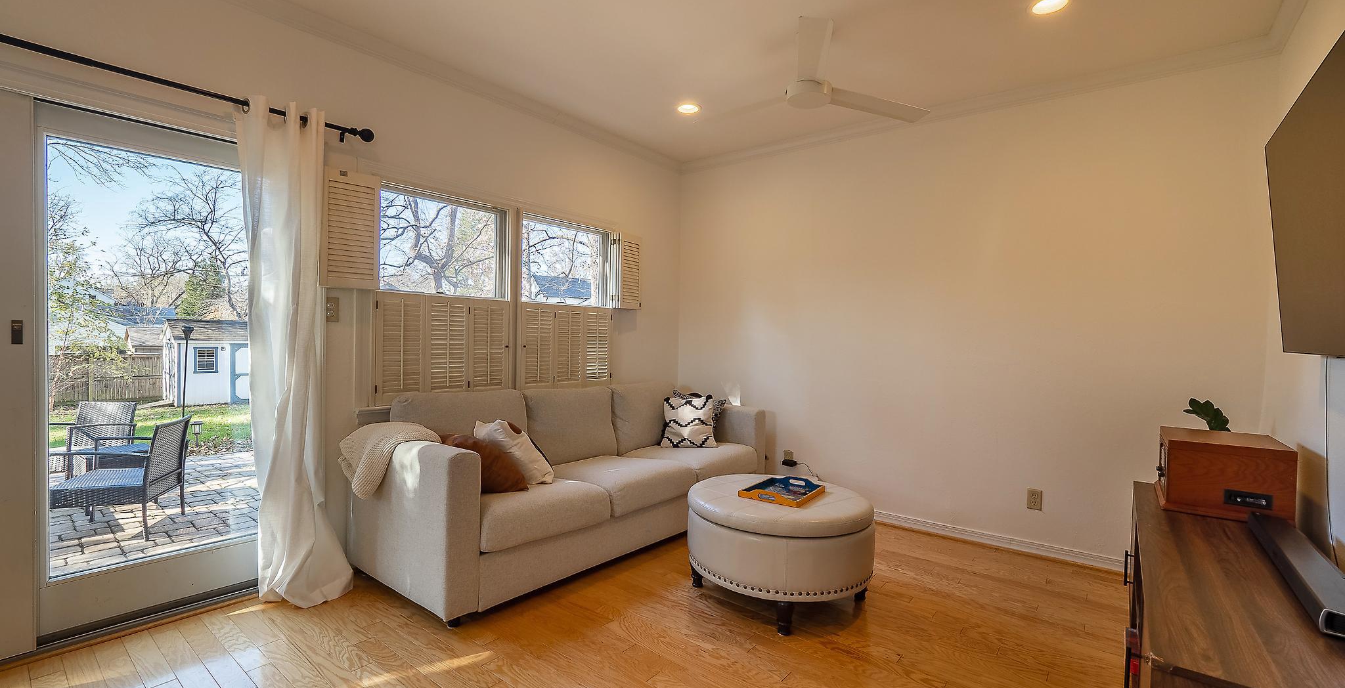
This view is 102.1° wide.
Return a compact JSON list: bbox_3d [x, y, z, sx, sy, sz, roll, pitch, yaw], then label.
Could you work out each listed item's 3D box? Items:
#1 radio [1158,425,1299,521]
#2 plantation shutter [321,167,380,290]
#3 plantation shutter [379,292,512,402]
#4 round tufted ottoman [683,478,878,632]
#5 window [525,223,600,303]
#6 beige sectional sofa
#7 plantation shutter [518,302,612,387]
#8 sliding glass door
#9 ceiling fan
[{"bbox_3d":[2.009,0.467,2.001,0.325,0.244,0.420,2,1,39],"label":"radio"},{"bbox_3d":[-1.511,-0.534,2.555,0.045,0.548,0.252,2,1,40],"label":"plantation shutter"},{"bbox_3d":[-1.222,0.022,2.993,0.045,0.570,0.764,2,1,40],"label":"plantation shutter"},{"bbox_3d":[0.500,0.924,2.540,0.845,0.460,0.845,1,1,0],"label":"round tufted ottoman"},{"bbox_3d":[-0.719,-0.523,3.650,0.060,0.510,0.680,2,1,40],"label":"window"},{"bbox_3d":[-0.443,0.703,3.289,0.880,0.850,2.400,2,1,40],"label":"beige sectional sofa"},{"bbox_3d":[-0.684,0.026,3.625,0.045,0.570,0.762,2,1,40],"label":"plantation shutter"},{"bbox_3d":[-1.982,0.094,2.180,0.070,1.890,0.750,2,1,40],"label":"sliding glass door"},{"bbox_3d":[0.624,-1.306,2.496,1.240,0.305,1.150,1,1,11],"label":"ceiling fan"}]

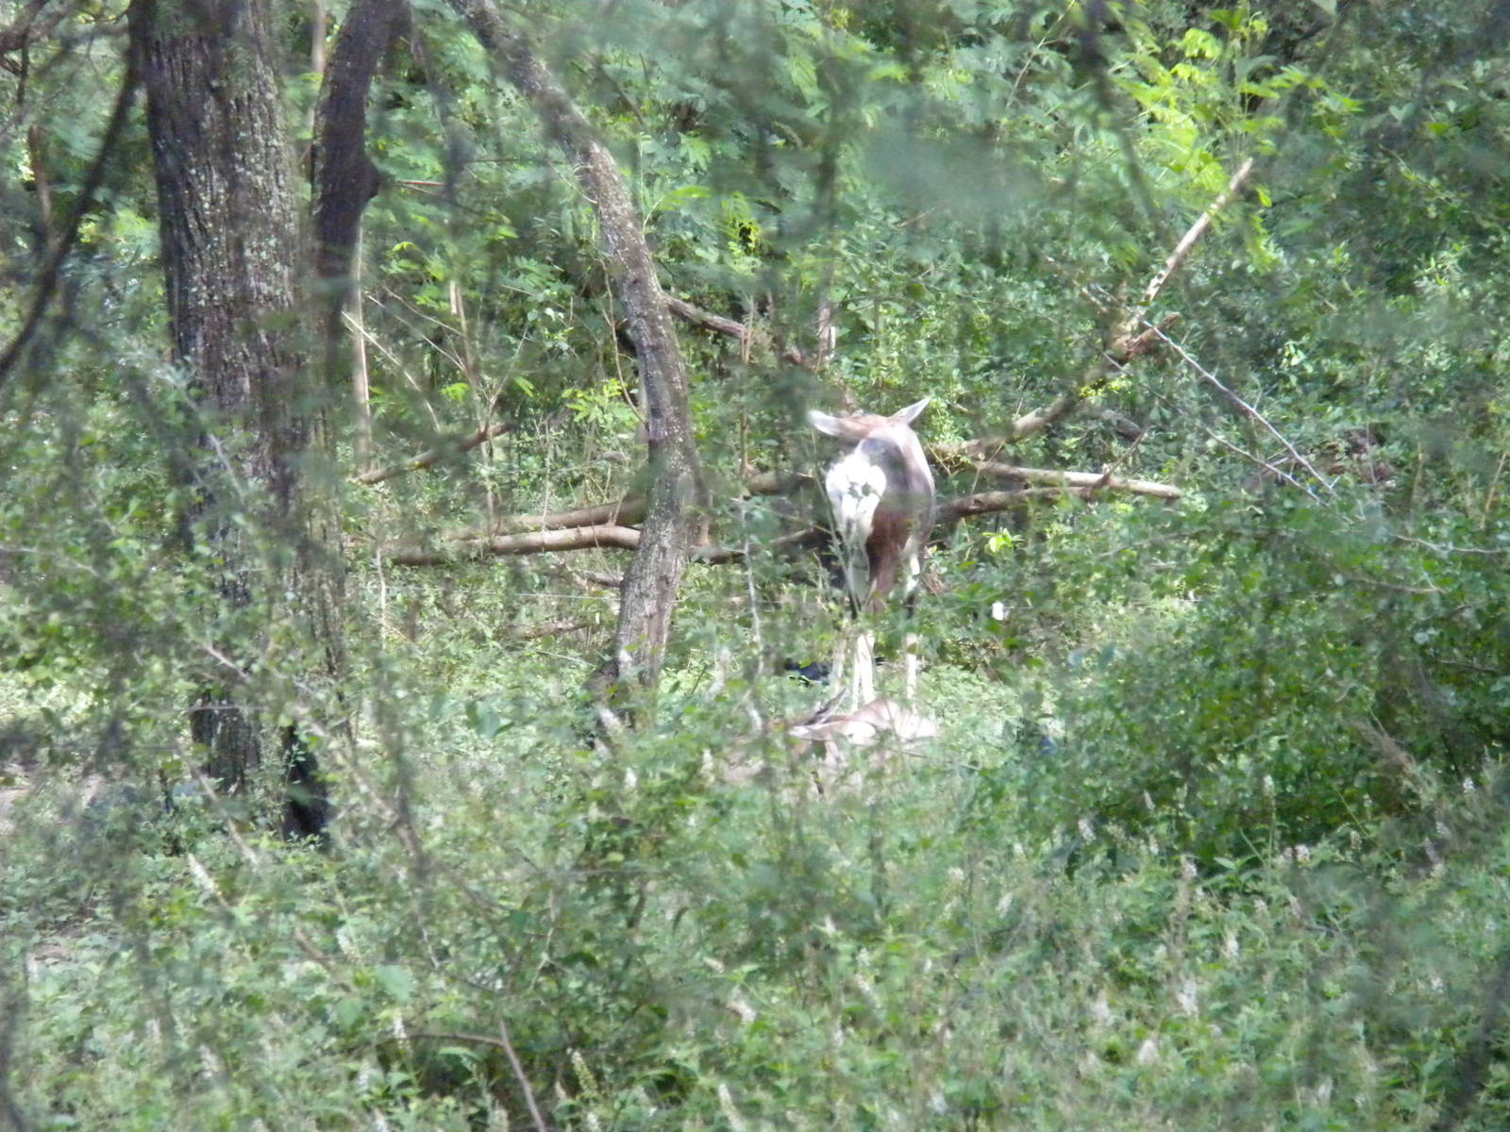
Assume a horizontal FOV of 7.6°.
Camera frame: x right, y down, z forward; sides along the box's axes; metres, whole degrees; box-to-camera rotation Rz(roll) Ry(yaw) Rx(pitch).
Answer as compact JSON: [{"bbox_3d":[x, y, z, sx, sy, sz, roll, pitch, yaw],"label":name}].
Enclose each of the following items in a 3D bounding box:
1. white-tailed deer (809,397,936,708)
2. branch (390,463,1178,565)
[{"bbox_3d":[0.376,-0.039,35.600,0.370,0.990,1.150,0,2,13],"label":"white-tailed deer"},{"bbox_3d":[0.096,-0.171,37.800,2.650,0.350,0.450,0,2,0],"label":"branch"}]

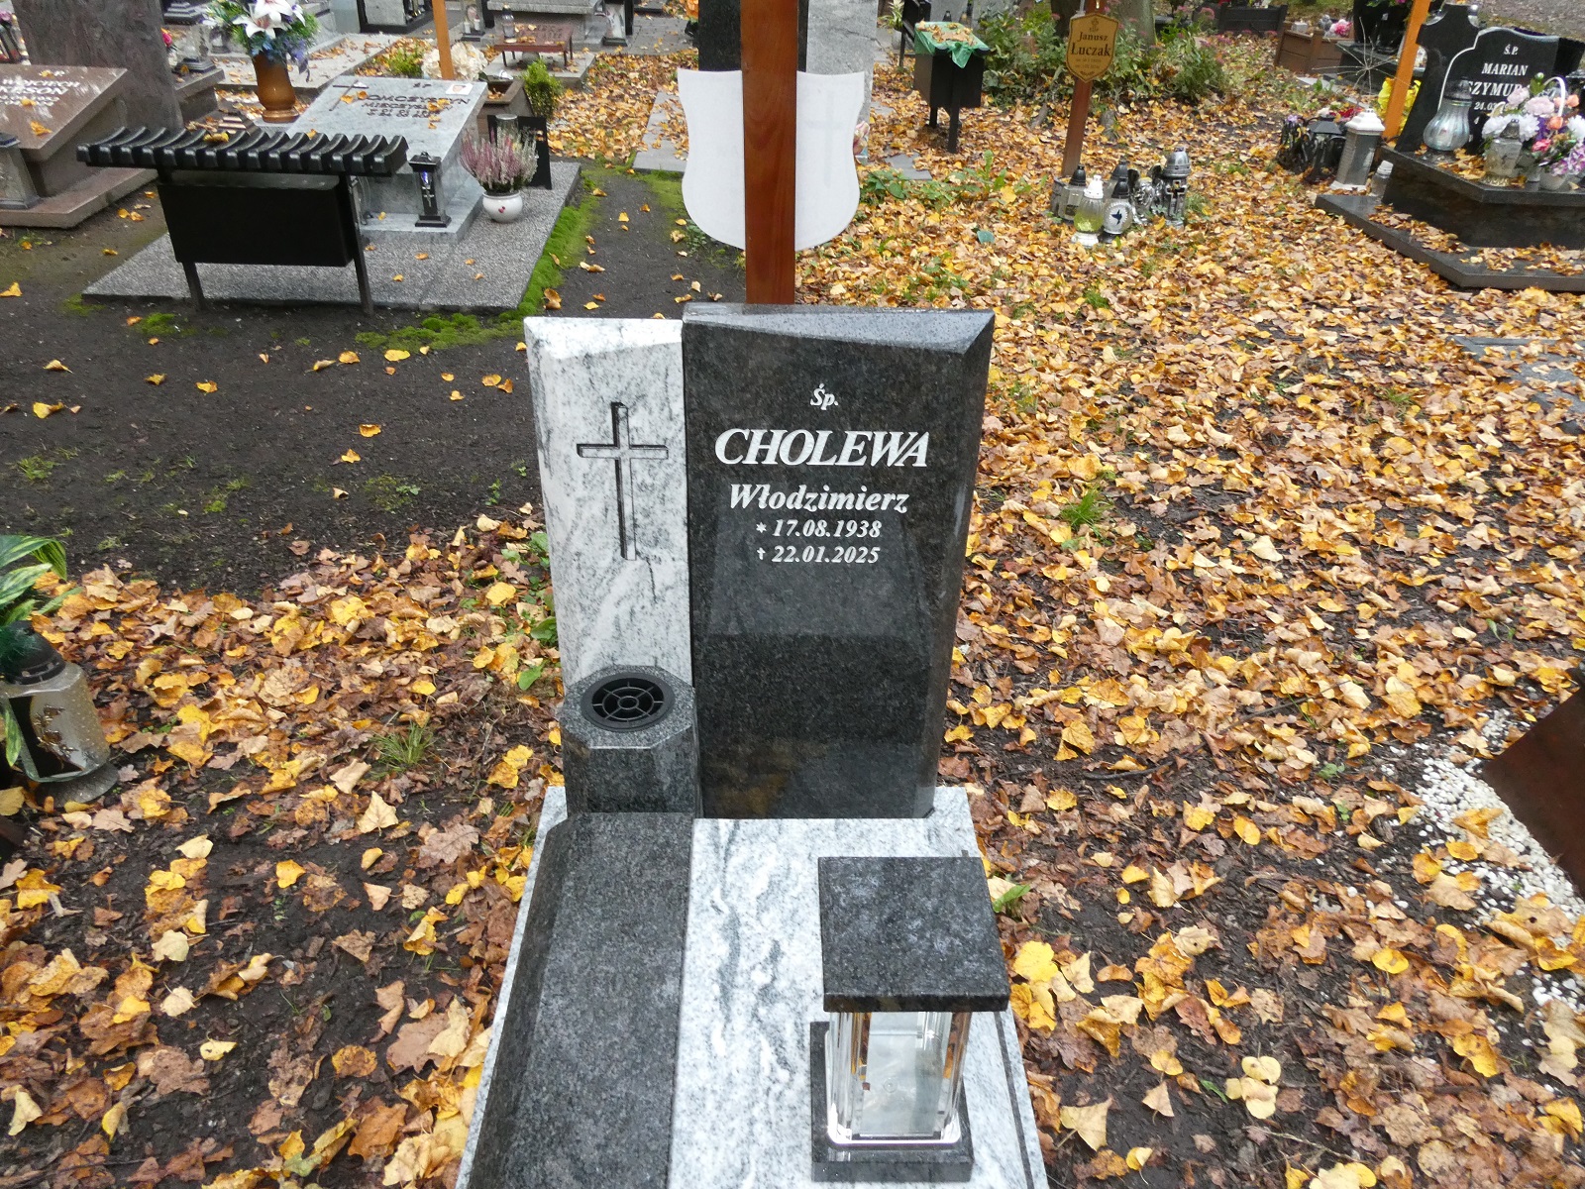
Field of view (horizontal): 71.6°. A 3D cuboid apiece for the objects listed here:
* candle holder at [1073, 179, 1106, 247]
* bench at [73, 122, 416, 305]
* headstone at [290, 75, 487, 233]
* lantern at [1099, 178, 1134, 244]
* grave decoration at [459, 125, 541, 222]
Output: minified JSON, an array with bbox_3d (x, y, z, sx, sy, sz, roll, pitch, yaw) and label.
[{"bbox_3d":[1.121,-1.447,4.128,0.113,0.240,0.113,0,34,-4],"label":"candle holder"},{"bbox_3d":[-1.471,-1.025,3.094,0.785,0.475,0.290,1,34,-3],"label":"bench"},{"bbox_3d":[-1.540,-1.656,4.098,0.780,0.300,1.270,0,34,-4],"label":"headstone"},{"bbox_3d":[1.243,-1.476,4.200,0.115,0.218,0.110,0,34,-4],"label":"lantern"},{"bbox_3d":[-1.043,-1.495,3.900,0.260,0.290,0.250,0,34,-4],"label":"grave decoration"}]

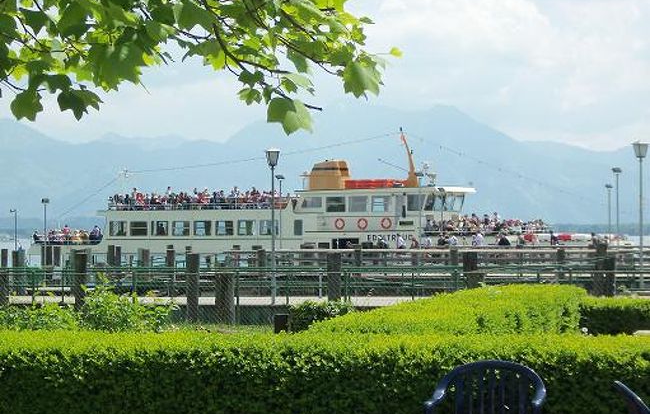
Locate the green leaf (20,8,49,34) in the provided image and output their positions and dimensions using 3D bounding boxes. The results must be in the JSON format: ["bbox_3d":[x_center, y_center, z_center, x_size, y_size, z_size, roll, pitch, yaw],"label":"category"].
[{"bbox_3d":[-0.910,-0.584,6.000,0.090,0.085,0.040,0,-1,0],"label":"green leaf"}]

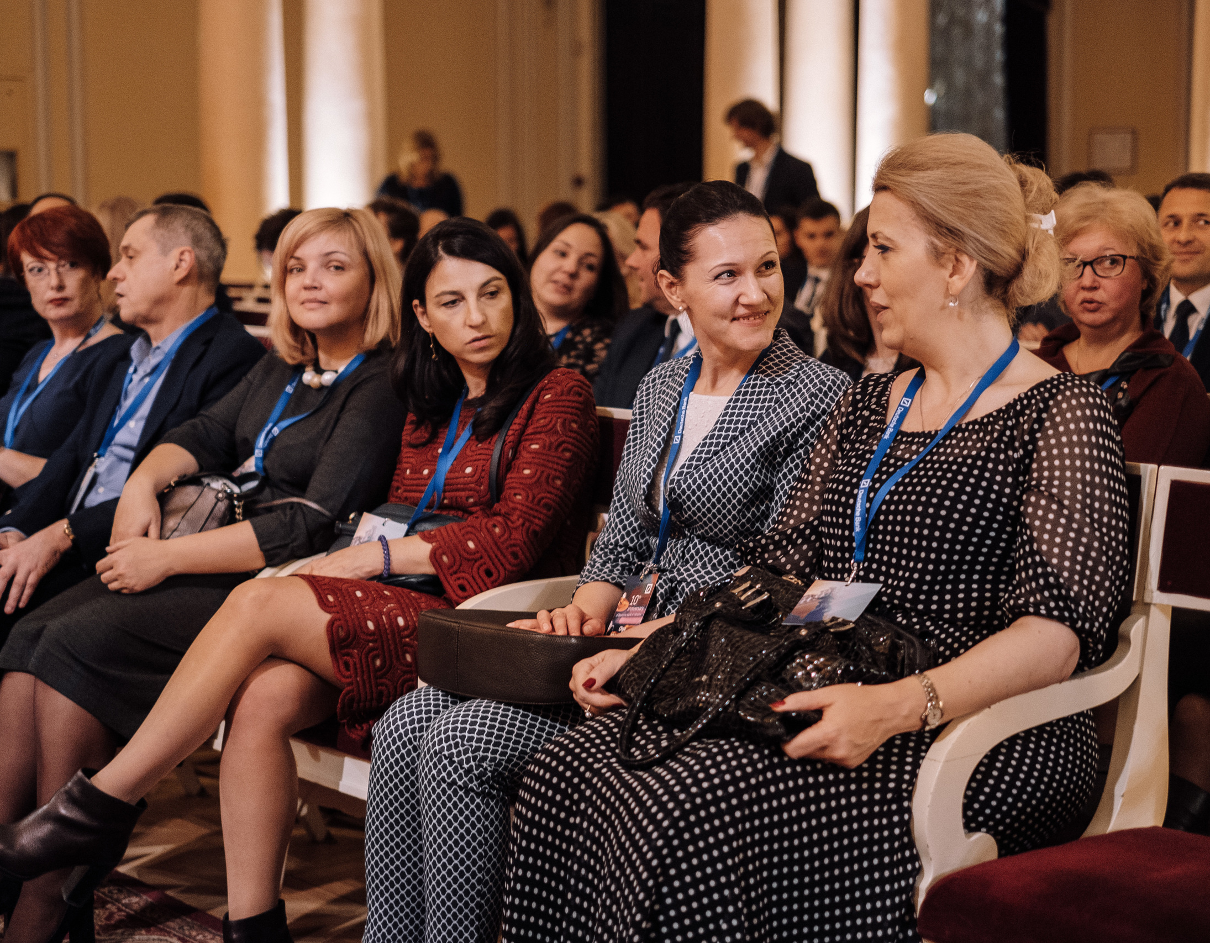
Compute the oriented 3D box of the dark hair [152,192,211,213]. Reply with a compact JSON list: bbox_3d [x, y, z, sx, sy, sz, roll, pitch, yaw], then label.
[{"bbox_3d":[-1.173,-0.669,5.750,0.200,0.200,0.175,-5,8,-40],"label":"dark hair"}]

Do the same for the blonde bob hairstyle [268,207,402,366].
[{"bbox_3d":[-0.480,-0.329,3.700,0.225,0.275,0.230,1,6,14],"label":"blonde bob hairstyle"}]

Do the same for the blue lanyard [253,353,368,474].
[{"bbox_3d":[-0.514,-0.099,3.620,0.180,0.240,0.220,4,7,37],"label":"blue lanyard"}]

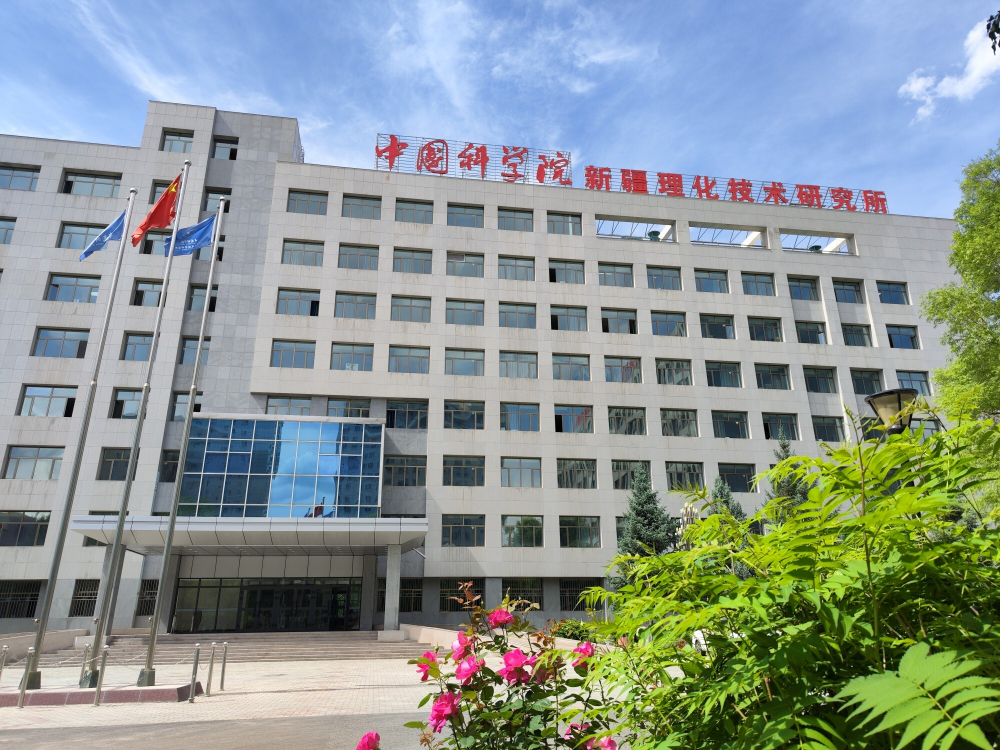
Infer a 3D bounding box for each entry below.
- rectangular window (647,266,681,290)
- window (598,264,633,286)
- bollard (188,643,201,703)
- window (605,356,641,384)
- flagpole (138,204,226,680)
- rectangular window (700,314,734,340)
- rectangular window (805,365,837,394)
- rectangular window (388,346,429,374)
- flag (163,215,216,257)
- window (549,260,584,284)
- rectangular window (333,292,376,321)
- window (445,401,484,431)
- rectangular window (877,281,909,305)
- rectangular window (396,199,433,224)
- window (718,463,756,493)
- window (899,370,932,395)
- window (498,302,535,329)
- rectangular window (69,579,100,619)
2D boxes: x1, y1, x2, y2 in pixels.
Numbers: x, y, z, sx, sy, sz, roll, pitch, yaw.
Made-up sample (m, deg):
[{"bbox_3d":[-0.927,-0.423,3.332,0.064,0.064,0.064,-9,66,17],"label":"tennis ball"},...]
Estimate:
[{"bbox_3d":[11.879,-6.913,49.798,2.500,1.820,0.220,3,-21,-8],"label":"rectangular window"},{"bbox_3d":[8.635,-7.364,51.789,2.724,1.993,0.250,3,-20,-9],"label":"window"},{"bbox_3d":[-5.589,5.448,12.695,0.110,1.000,0.110,3,-20,-9],"label":"bollard"},{"bbox_3d":[8.722,-0.282,49.179,2.724,1.993,0.250,3,-20,-9],"label":"window"},{"bbox_3d":[-6.909,0.809,15.470,0.340,11.199,0.340,3,-20,-9],"label":"flagpole"},{"bbox_3d":[15.405,-3.329,49.260,2.600,1.900,0.200,3,-20,-9],"label":"rectangular window"},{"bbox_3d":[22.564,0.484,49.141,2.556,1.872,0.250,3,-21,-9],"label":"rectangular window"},{"bbox_3d":[-5.838,-0.902,44.824,2.600,1.900,0.200,3,-20,-9],"label":"rectangular window"},{"bbox_3d":[-8.545,-3.868,19.135,1.231,1.428,0.400,3,-21,-9],"label":"flag"},{"bbox_3d":[4.677,-7.210,49.182,2.515,1.806,0.200,3,-20,-9],"label":"window"},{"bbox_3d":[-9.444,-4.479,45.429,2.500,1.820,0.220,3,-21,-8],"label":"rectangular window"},{"bbox_3d":[-2.280,2.650,44.347,2.595,1.908,0.200,3,-21,-9],"label":"window"},{"bbox_3d":[29.815,-6.127,52.887,2.515,1.806,0.200,3,-20,-9],"label":"rectangular window"},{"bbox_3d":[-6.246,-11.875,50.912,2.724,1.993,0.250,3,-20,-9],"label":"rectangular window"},{"bbox_3d":[15.558,6.849,45.842,2.515,1.806,0.200,3,-20,-9],"label":"window"},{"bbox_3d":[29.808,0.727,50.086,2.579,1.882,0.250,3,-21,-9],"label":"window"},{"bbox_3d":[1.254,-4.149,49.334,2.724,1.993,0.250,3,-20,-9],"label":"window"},{"bbox_3d":[-21.869,12.094,37.505,2.000,1.900,0.200,3,-20,-9],"label":"rectangular window"}]

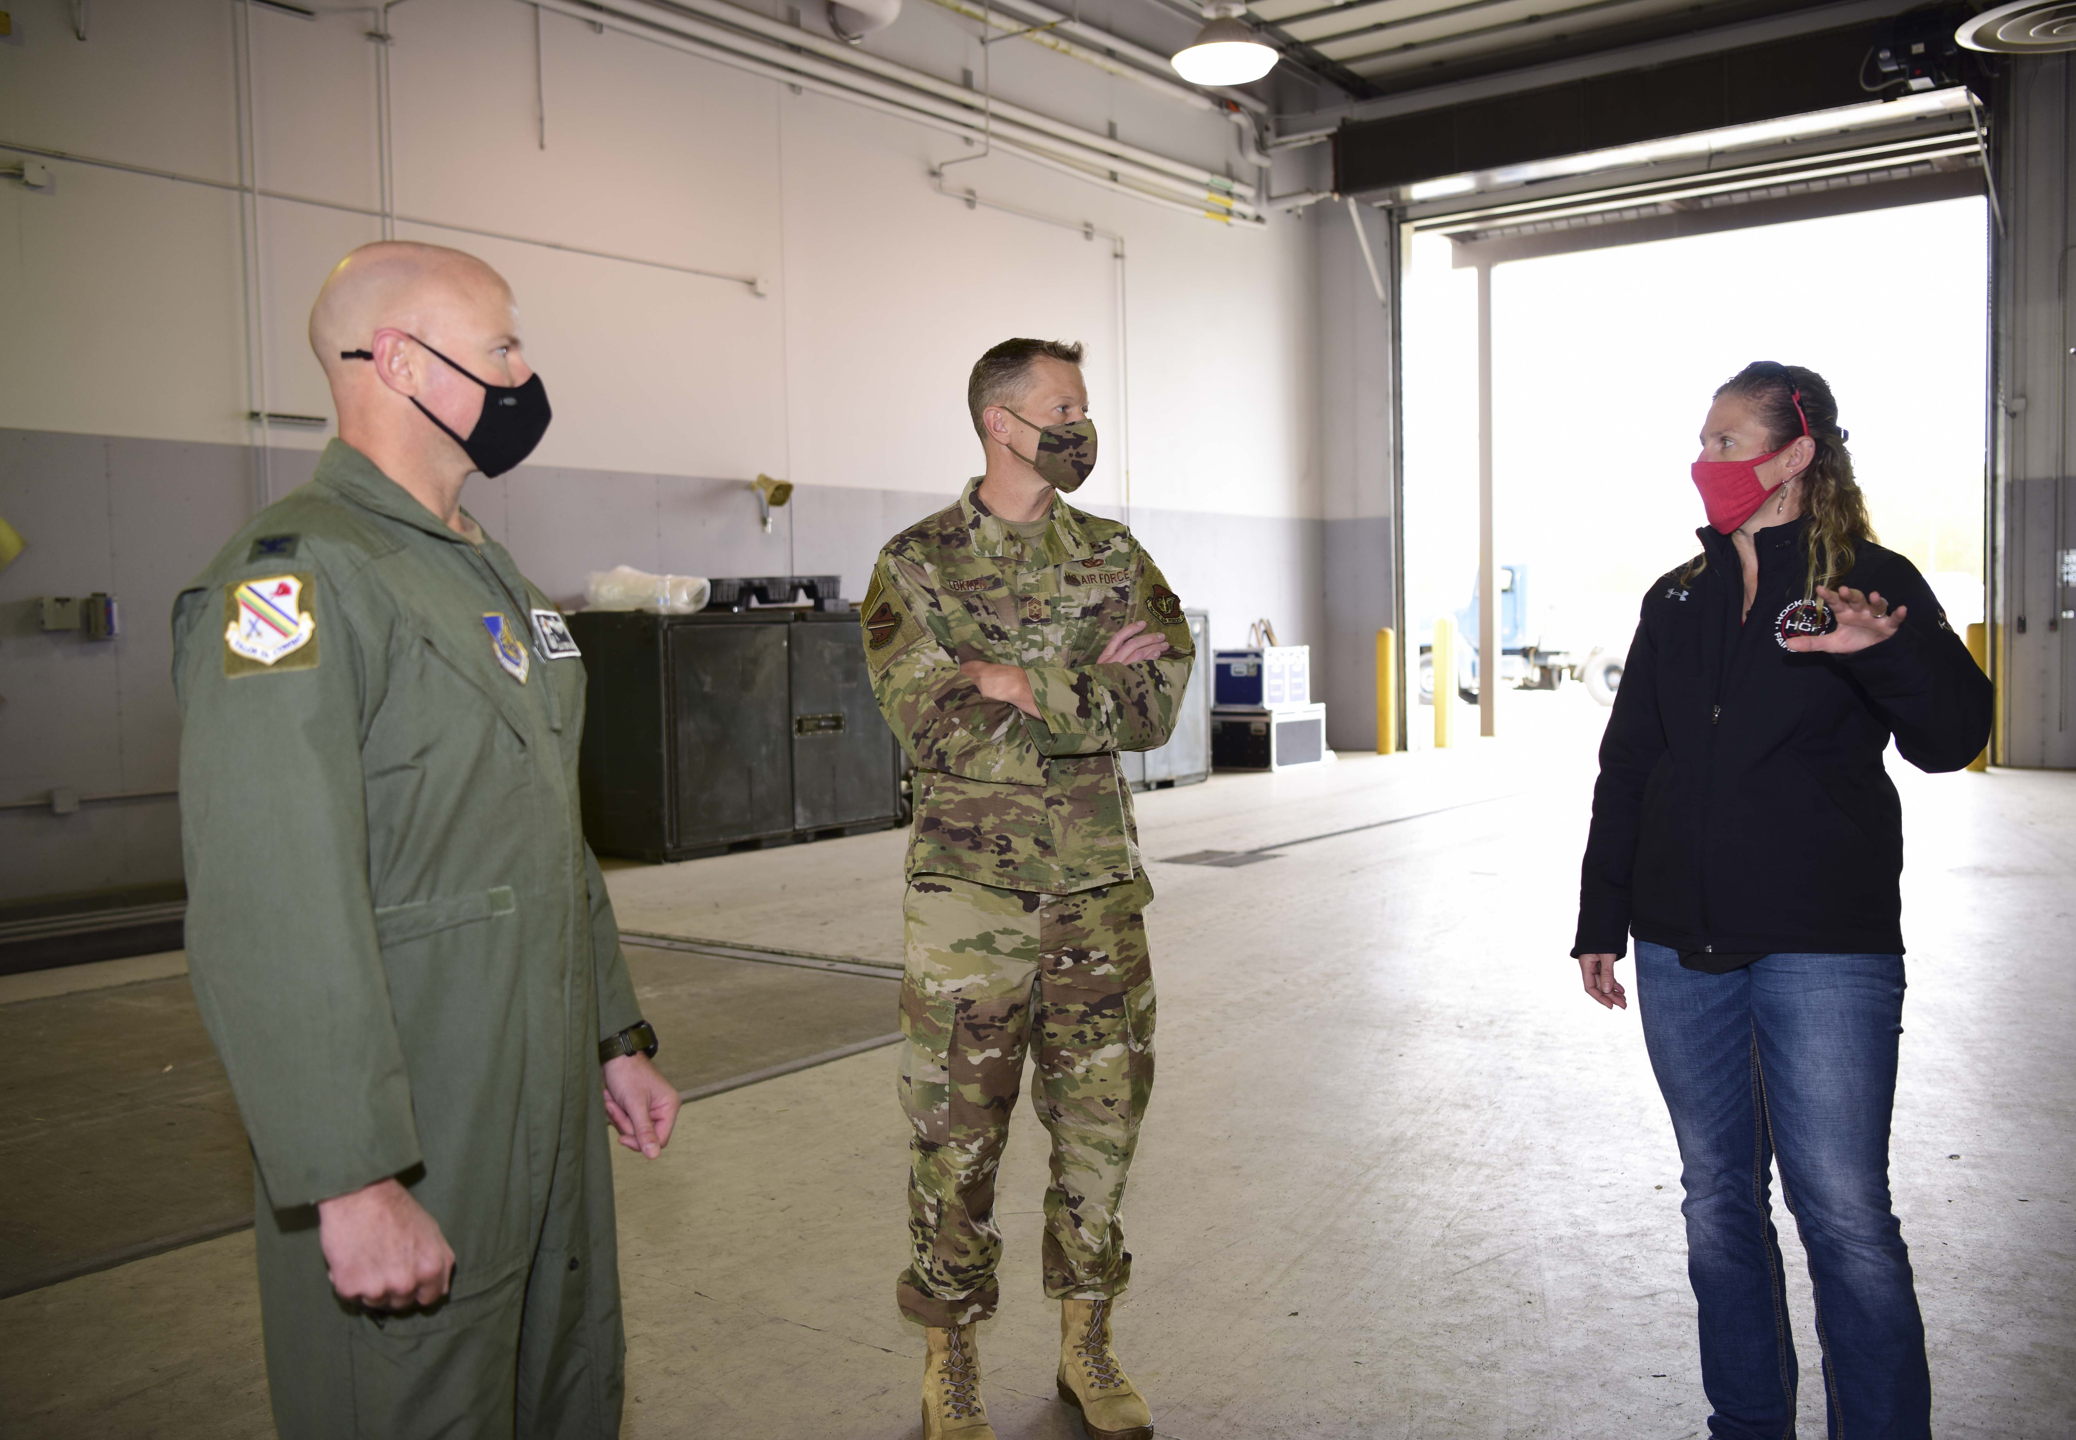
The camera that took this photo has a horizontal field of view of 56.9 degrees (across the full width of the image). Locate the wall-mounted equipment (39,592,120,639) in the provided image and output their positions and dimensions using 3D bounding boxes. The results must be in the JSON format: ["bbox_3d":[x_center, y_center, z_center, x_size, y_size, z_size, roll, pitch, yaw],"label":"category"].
[{"bbox_3d":[-4.840,-0.522,9.663,0.120,0.235,0.330,1,3,37],"label":"wall-mounted equipment"}]

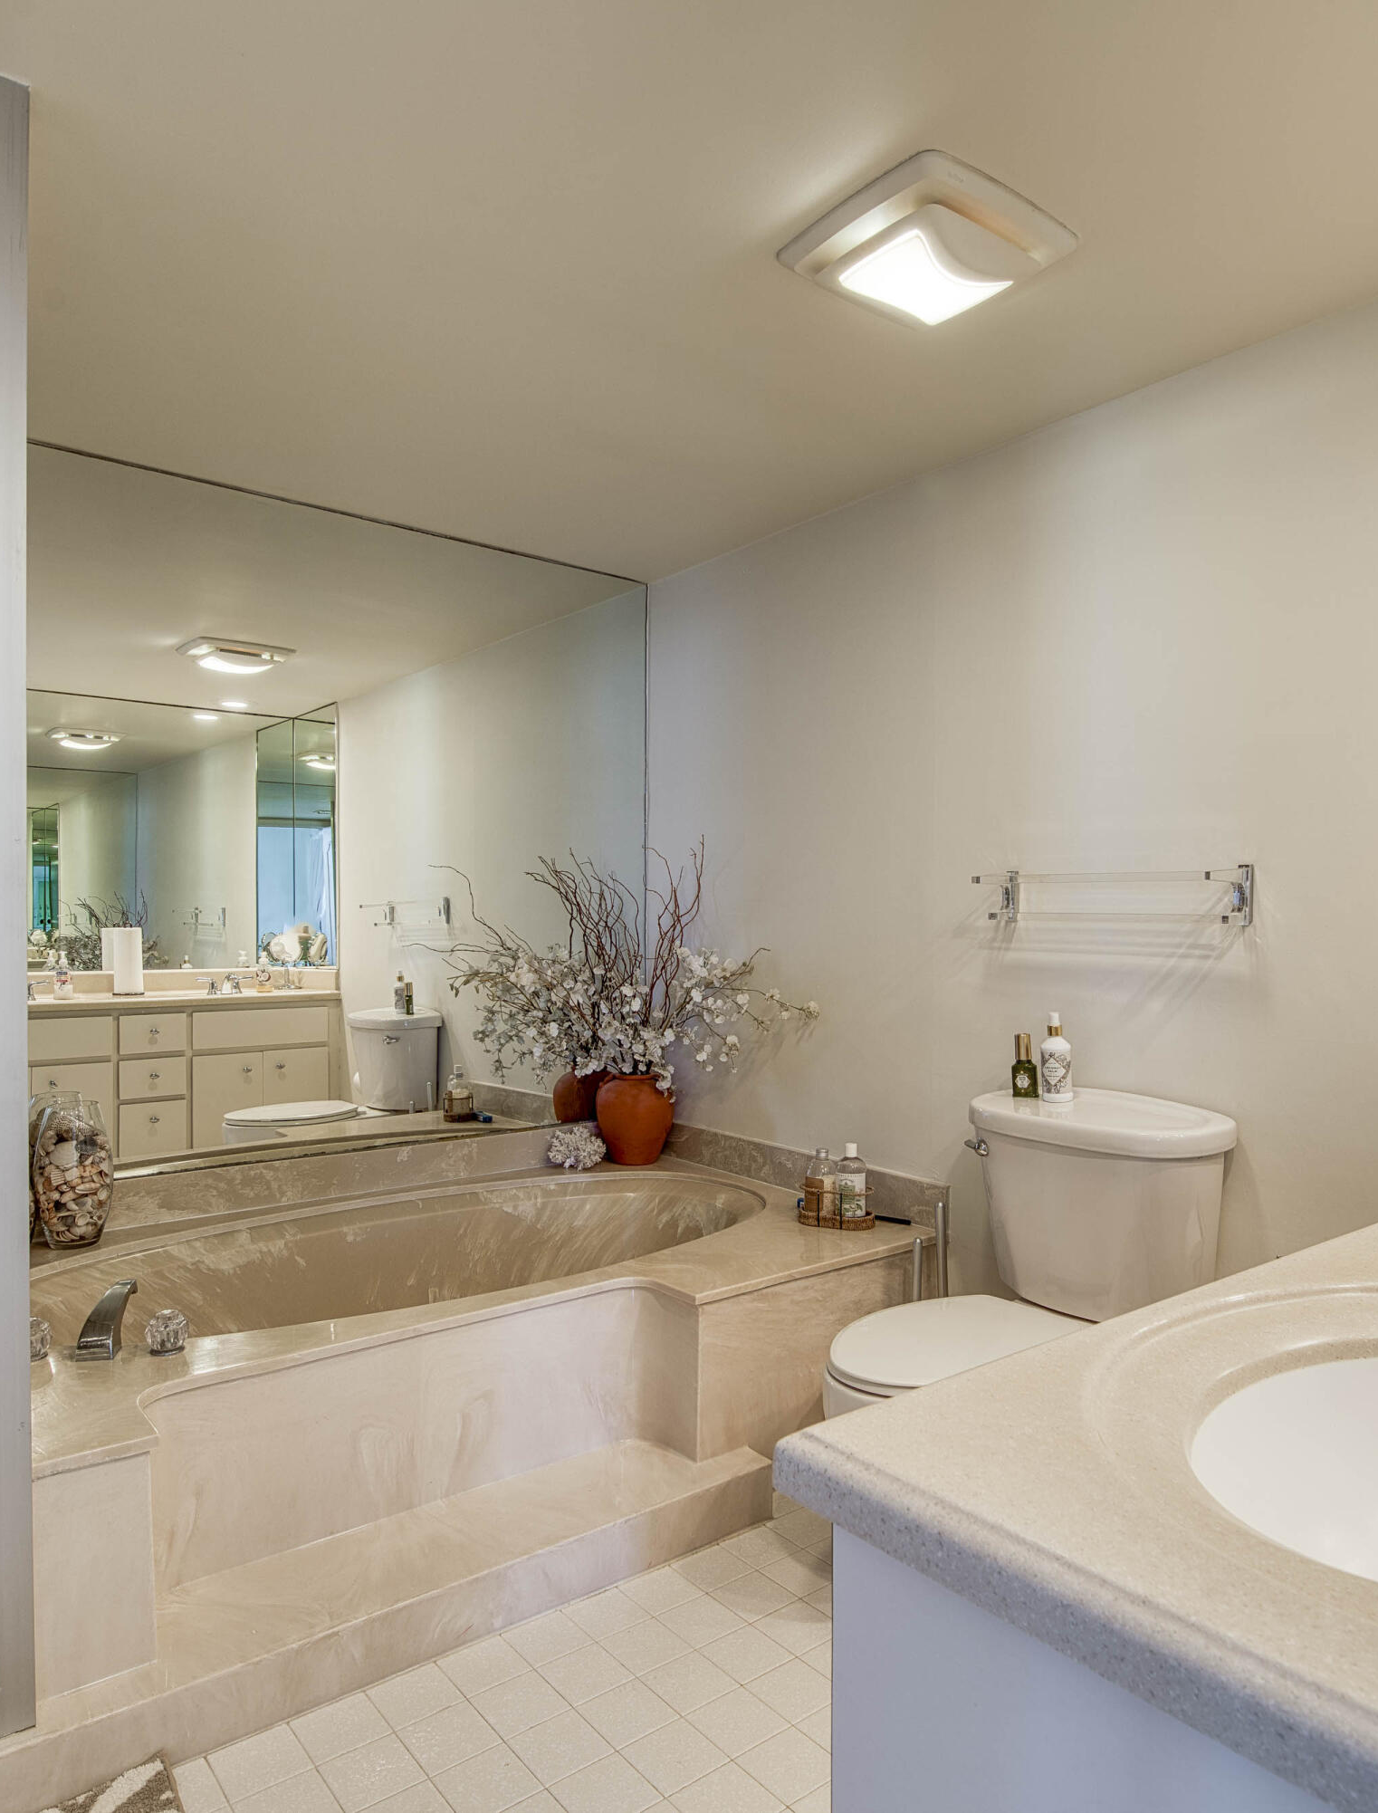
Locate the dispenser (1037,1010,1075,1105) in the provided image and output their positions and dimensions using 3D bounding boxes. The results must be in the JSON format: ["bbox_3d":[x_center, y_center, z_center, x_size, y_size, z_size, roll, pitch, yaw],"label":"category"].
[{"bbox_3d":[0.732,0.300,2.248,0.058,0.168,0.058,0,-1,44],"label":"dispenser"}]

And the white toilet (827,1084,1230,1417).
[{"bbox_3d":[0.544,0.755,1.984,0.755,0.748,0.510,1,-1,-37],"label":"white toilet"}]

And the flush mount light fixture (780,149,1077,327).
[{"bbox_3d":[0.361,-0.993,1.750,0.335,0.047,0.327,1,-1,-37],"label":"flush mount light fixture"}]

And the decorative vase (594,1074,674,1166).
[{"bbox_3d":[-0.165,0.616,3.305,0.225,0.250,0.225,0,0,0],"label":"decorative vase"}]

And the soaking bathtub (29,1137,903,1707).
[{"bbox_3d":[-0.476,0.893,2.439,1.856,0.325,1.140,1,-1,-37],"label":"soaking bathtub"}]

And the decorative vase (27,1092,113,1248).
[{"bbox_3d":[-1.332,0.577,2.446,0.148,0.300,0.148,1,-1,-37],"label":"decorative vase"}]

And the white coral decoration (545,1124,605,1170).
[{"bbox_3d":[-0.322,0.674,3.225,0.160,0.130,0.130,1,-1,-37],"label":"white coral decoration"}]

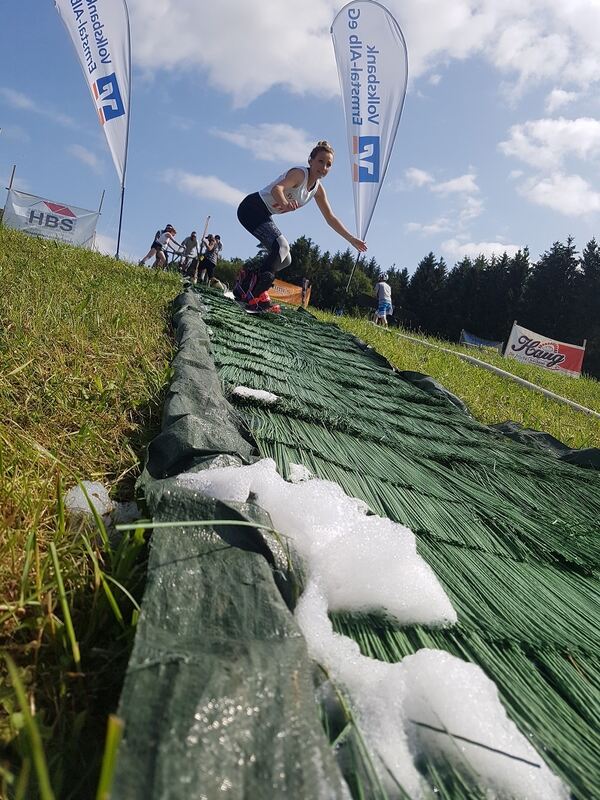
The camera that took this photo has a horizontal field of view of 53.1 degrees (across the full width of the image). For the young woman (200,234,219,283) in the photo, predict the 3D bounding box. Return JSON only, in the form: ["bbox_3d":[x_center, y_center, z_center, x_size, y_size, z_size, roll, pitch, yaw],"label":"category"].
[{"bbox_3d":[-2.786,-4.326,18.500,0.500,1.630,0.500,6,-7,-31],"label":"young woman"}]

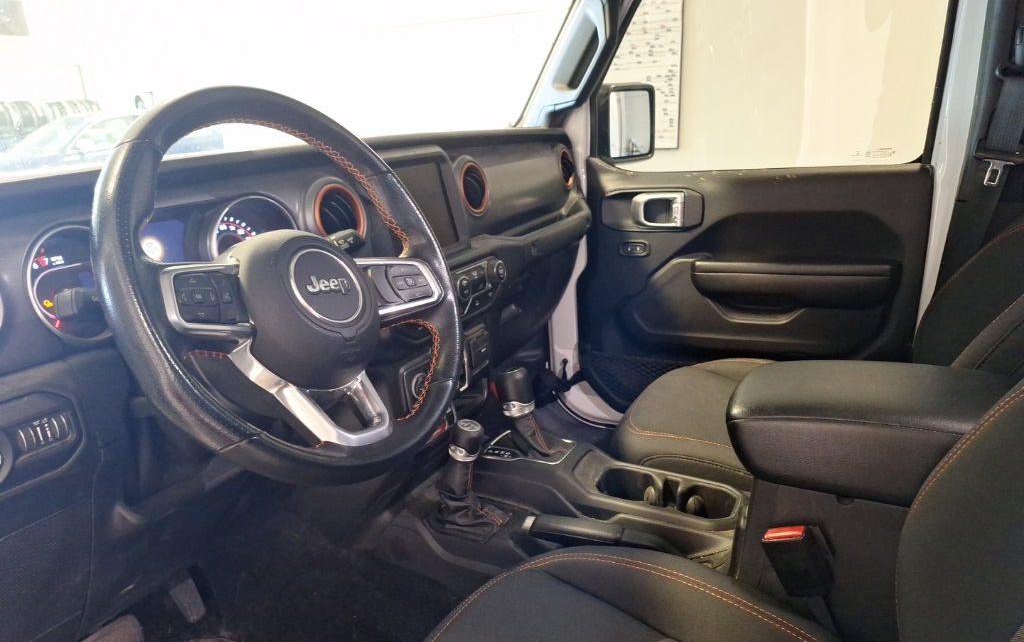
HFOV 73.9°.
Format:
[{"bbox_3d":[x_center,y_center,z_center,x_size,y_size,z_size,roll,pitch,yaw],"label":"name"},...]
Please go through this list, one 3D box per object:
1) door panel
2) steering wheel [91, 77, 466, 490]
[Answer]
[{"bbox_3d":[0.477,-0.034,1.523,0.740,0.630,0.130,8,21,27],"label":"door panel"},{"bbox_3d":[-0.200,-0.033,0.645,0.110,0.380,0.380,-23,-4,33],"label":"steering wheel"}]

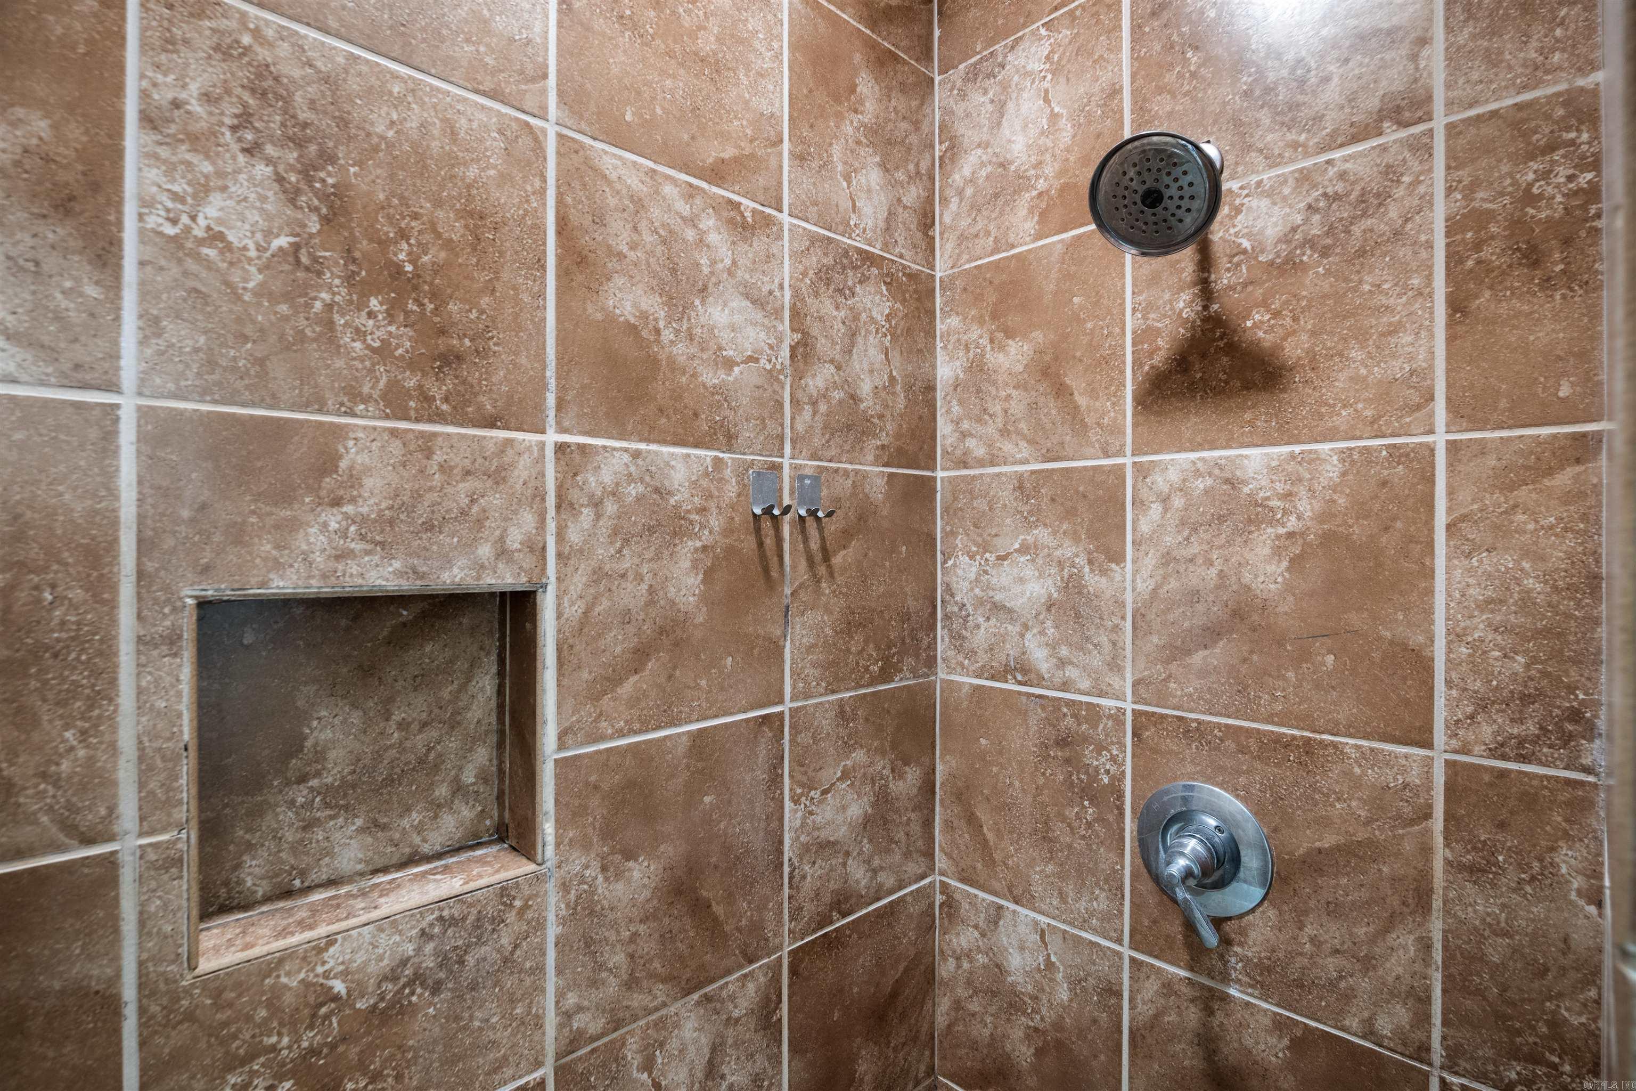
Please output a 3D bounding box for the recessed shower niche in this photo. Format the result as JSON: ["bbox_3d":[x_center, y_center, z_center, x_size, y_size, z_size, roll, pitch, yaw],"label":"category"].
[{"bbox_3d":[-0.426,0.188,0.703,0.282,0.300,0.112,0,0,-43],"label":"recessed shower niche"}]

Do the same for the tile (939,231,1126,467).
[{"bbox_3d":[0.316,-0.283,1.108,0.309,0.326,0.010,0,0,44],"label":"tile"}]

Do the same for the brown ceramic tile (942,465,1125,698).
[{"bbox_3d":[0.317,0.052,1.110,0.309,0.332,0.010,0,0,44],"label":"brown ceramic tile"}]

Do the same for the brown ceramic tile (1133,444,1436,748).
[{"bbox_3d":[0.546,0.053,0.887,0.318,0.332,0.010,0,0,44],"label":"brown ceramic tile"}]

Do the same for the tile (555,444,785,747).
[{"bbox_3d":[-0.166,0.054,0.888,0.320,0.332,0.010,0,0,-42],"label":"tile"}]

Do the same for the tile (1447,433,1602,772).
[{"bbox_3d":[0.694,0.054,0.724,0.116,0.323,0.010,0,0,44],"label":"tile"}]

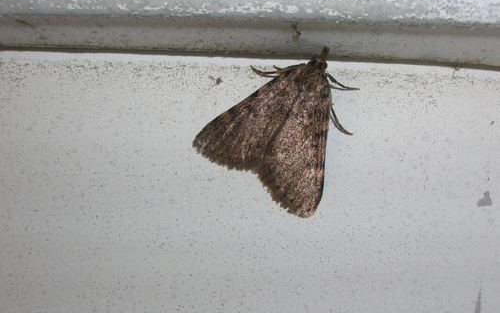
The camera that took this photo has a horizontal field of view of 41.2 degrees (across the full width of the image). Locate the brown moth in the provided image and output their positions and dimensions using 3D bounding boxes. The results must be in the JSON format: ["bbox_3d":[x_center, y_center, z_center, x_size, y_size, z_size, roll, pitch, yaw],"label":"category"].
[{"bbox_3d":[0.005,-0.006,0.090,0.019,0.022,0.004,28,-8,22],"label":"brown moth"}]

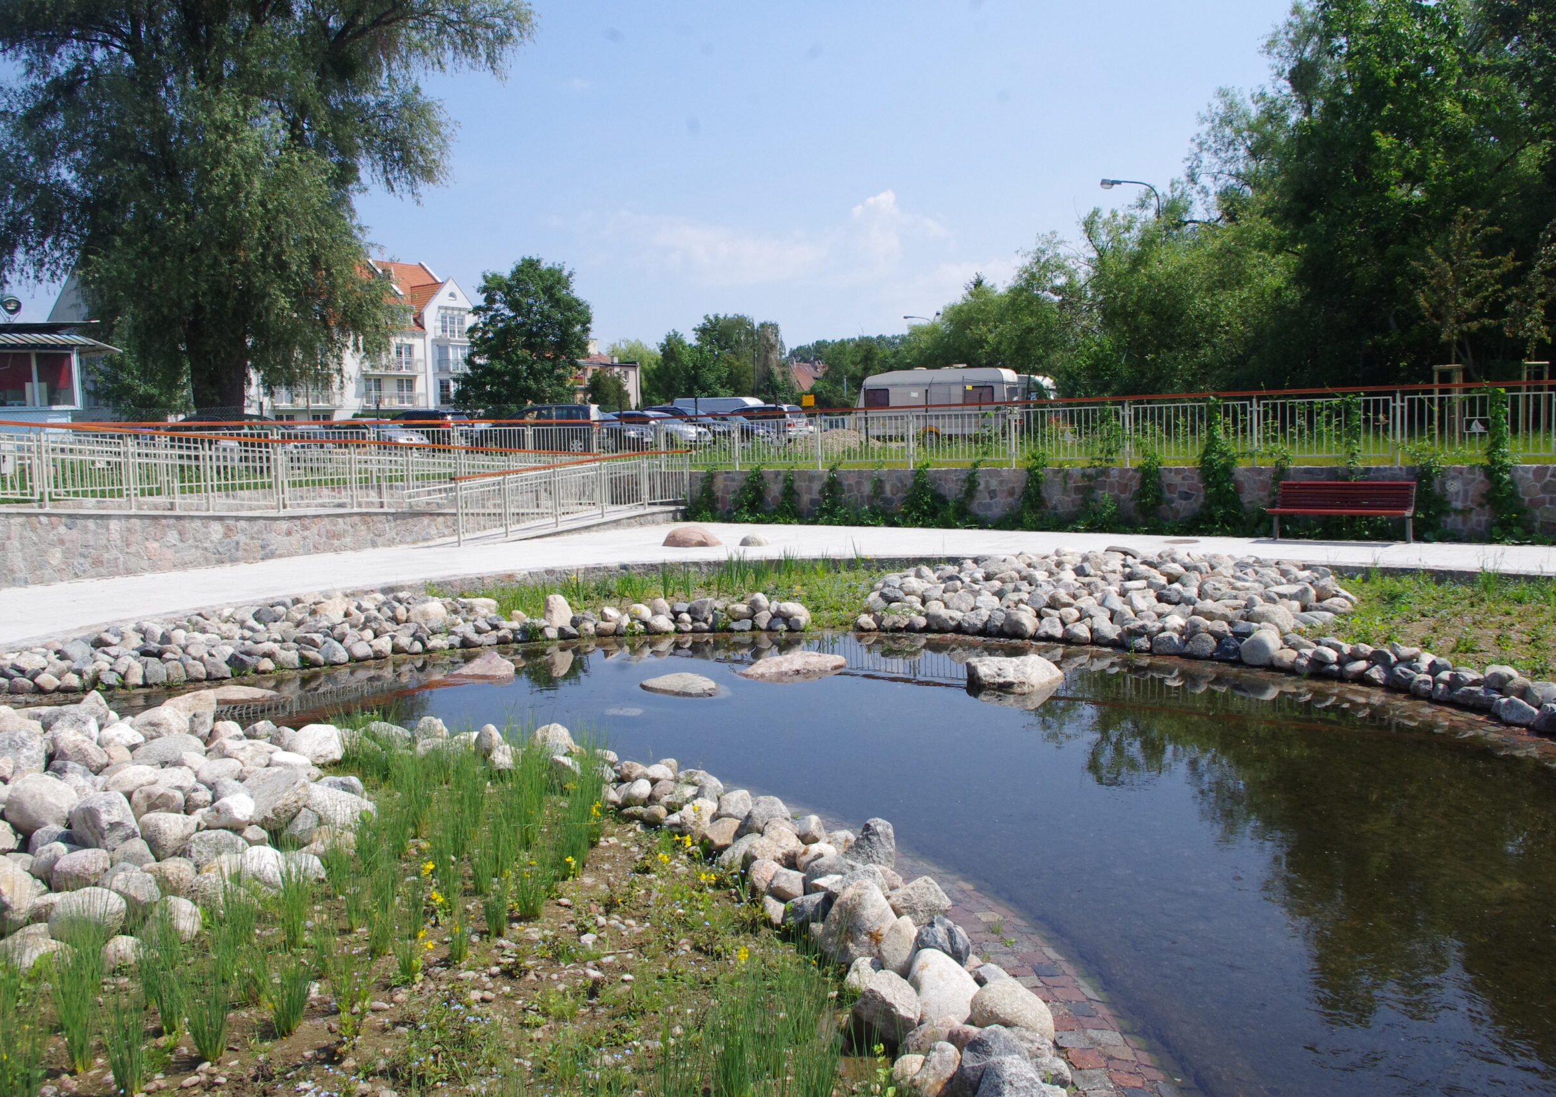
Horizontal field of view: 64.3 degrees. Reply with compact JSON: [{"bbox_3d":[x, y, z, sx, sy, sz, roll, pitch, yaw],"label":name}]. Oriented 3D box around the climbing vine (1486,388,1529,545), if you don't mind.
[{"bbox_3d":[9.684,-1.111,16.436,0.395,2.001,0.400,2,6,38],"label":"climbing vine"}]

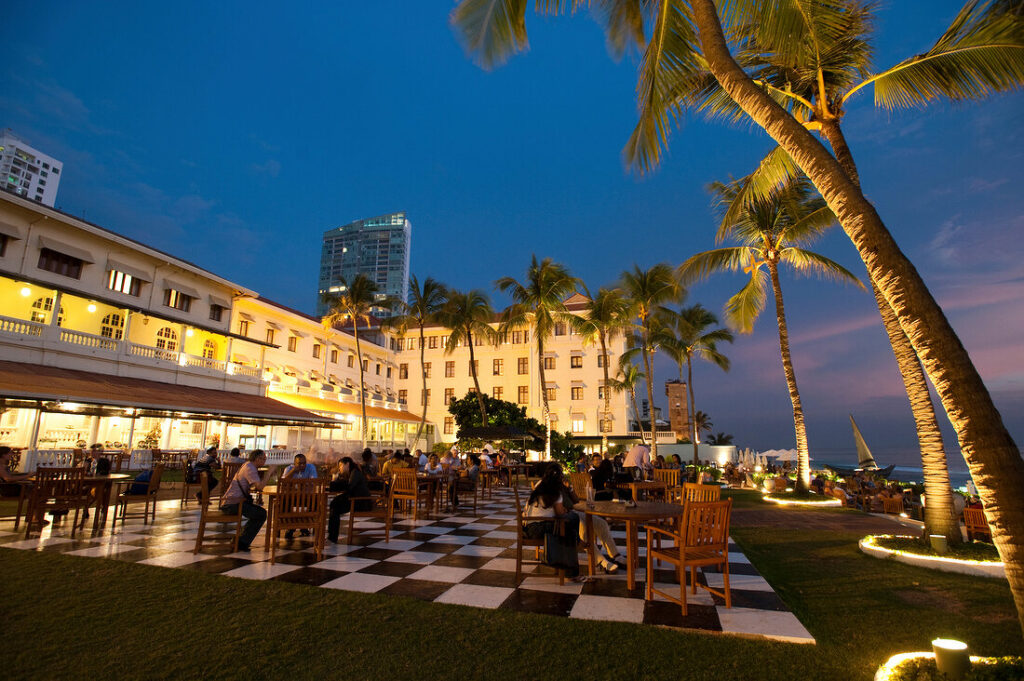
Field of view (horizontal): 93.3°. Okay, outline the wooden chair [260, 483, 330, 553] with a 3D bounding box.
[{"bbox_3d":[-2.545,2.132,5.778,0.560,0.920,0.600,7,-14,-27],"label":"wooden chair"}]

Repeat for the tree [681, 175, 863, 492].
[{"bbox_3d":[7.750,-0.400,14.000,5.300,9.100,5.000,1,-12,0],"label":"tree"}]

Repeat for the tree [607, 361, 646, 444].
[{"bbox_3d":[12.083,7.452,50.746,4.100,10.050,4.100,0,-12,0],"label":"tree"}]

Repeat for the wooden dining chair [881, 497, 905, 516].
[{"bbox_3d":[10.802,5.008,13.890,0.580,0.945,0.580,-2,-13,10],"label":"wooden dining chair"}]

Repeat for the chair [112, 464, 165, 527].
[{"bbox_3d":[-5.991,2.497,7.816,0.600,0.920,0.560,11,-16,-38],"label":"chair"}]

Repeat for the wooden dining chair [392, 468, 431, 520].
[{"bbox_3d":[-1.915,2.890,9.166,0.560,0.930,0.570,-4,-13,20],"label":"wooden dining chair"}]

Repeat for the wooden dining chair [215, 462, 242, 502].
[{"bbox_3d":[-5.637,2.990,9.940,0.570,0.930,0.600,0,-12,3],"label":"wooden dining chair"}]

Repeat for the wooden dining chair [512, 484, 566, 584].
[{"bbox_3d":[0.294,2.072,5.219,0.570,0.945,0.580,0,-12,1],"label":"wooden dining chair"}]

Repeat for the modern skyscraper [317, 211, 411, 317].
[{"bbox_3d":[-82.661,-6.836,269.966,49.000,130.000,18.000,-2,-13,12],"label":"modern skyscraper"}]

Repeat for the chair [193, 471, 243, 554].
[{"bbox_3d":[-3.658,2.215,6.193,0.570,0.930,0.560,7,-14,-26],"label":"chair"}]

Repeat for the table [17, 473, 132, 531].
[{"bbox_3d":[-6.671,2.475,7.405,1.330,0.730,1.330,1,-12,0],"label":"table"}]

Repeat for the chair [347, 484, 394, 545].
[{"bbox_3d":[-2.085,2.472,7.208,0.590,0.945,0.580,3,-13,-13],"label":"chair"}]

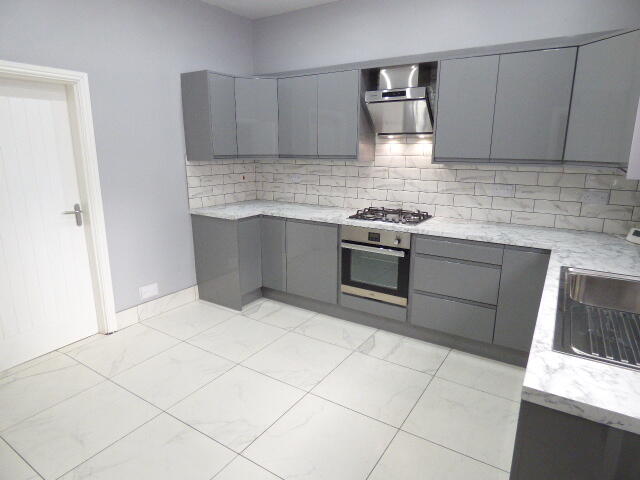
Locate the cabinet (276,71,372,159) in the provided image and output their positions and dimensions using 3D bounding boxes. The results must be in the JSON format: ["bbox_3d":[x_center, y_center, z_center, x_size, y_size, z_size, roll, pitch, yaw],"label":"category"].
[{"bbox_3d":[0.052,-1.125,3.461,0.852,0.708,0.335,9,15,31],"label":"cabinet"}]

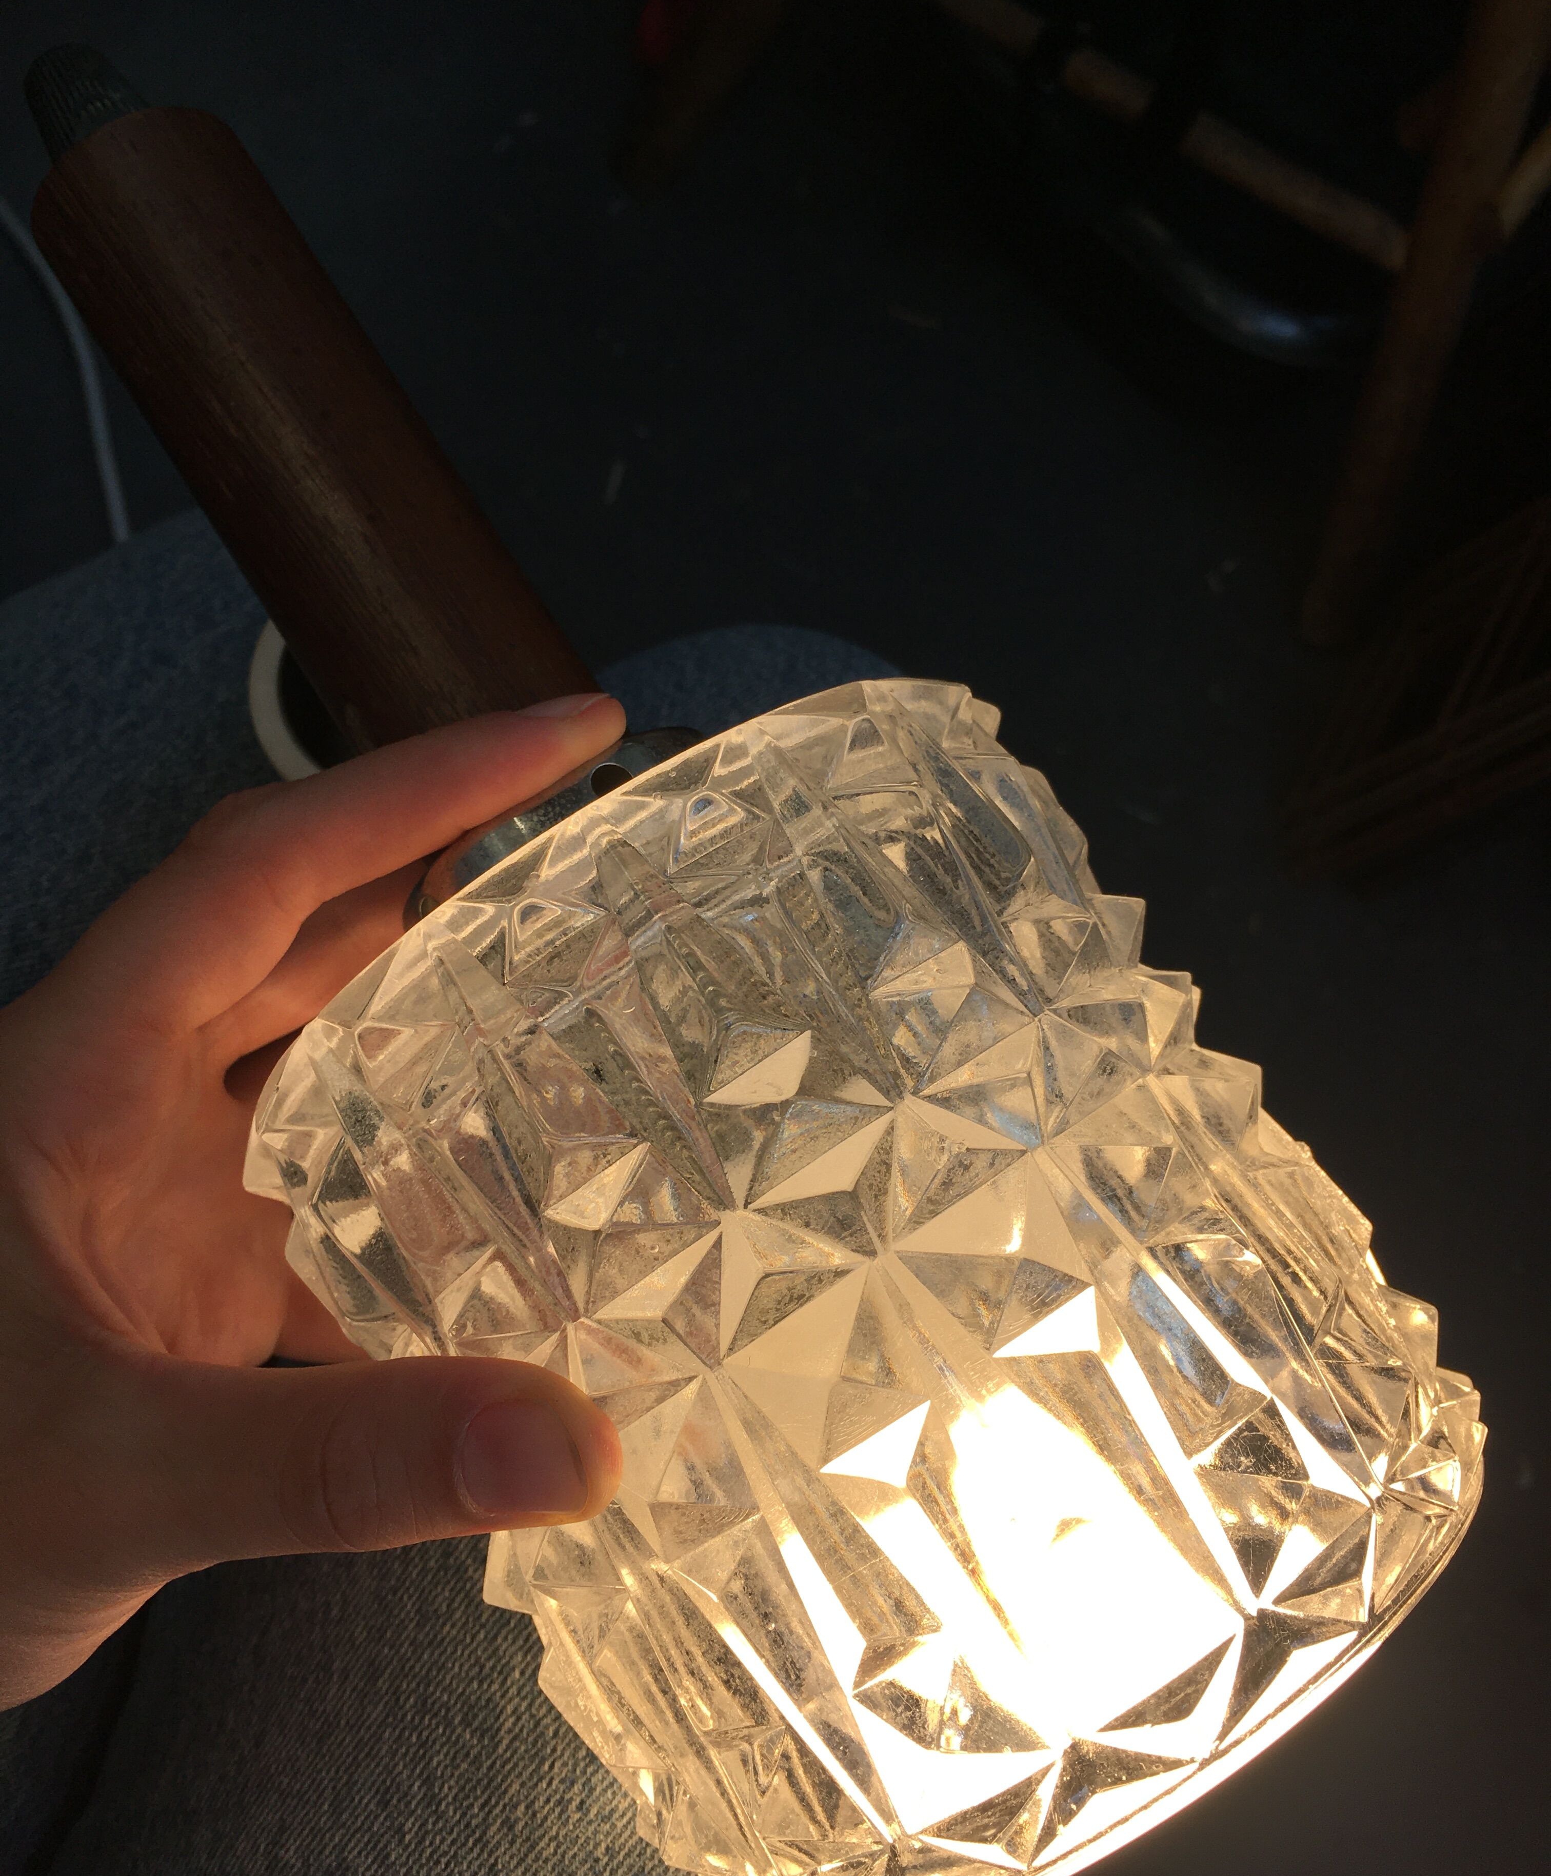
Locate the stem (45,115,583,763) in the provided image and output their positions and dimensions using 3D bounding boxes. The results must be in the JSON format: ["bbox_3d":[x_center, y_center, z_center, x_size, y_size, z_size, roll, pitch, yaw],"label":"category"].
[{"bbox_3d":[-0.071,-0.071,0.274,0.036,0.036,0.123,-33,82,0],"label":"stem"}]

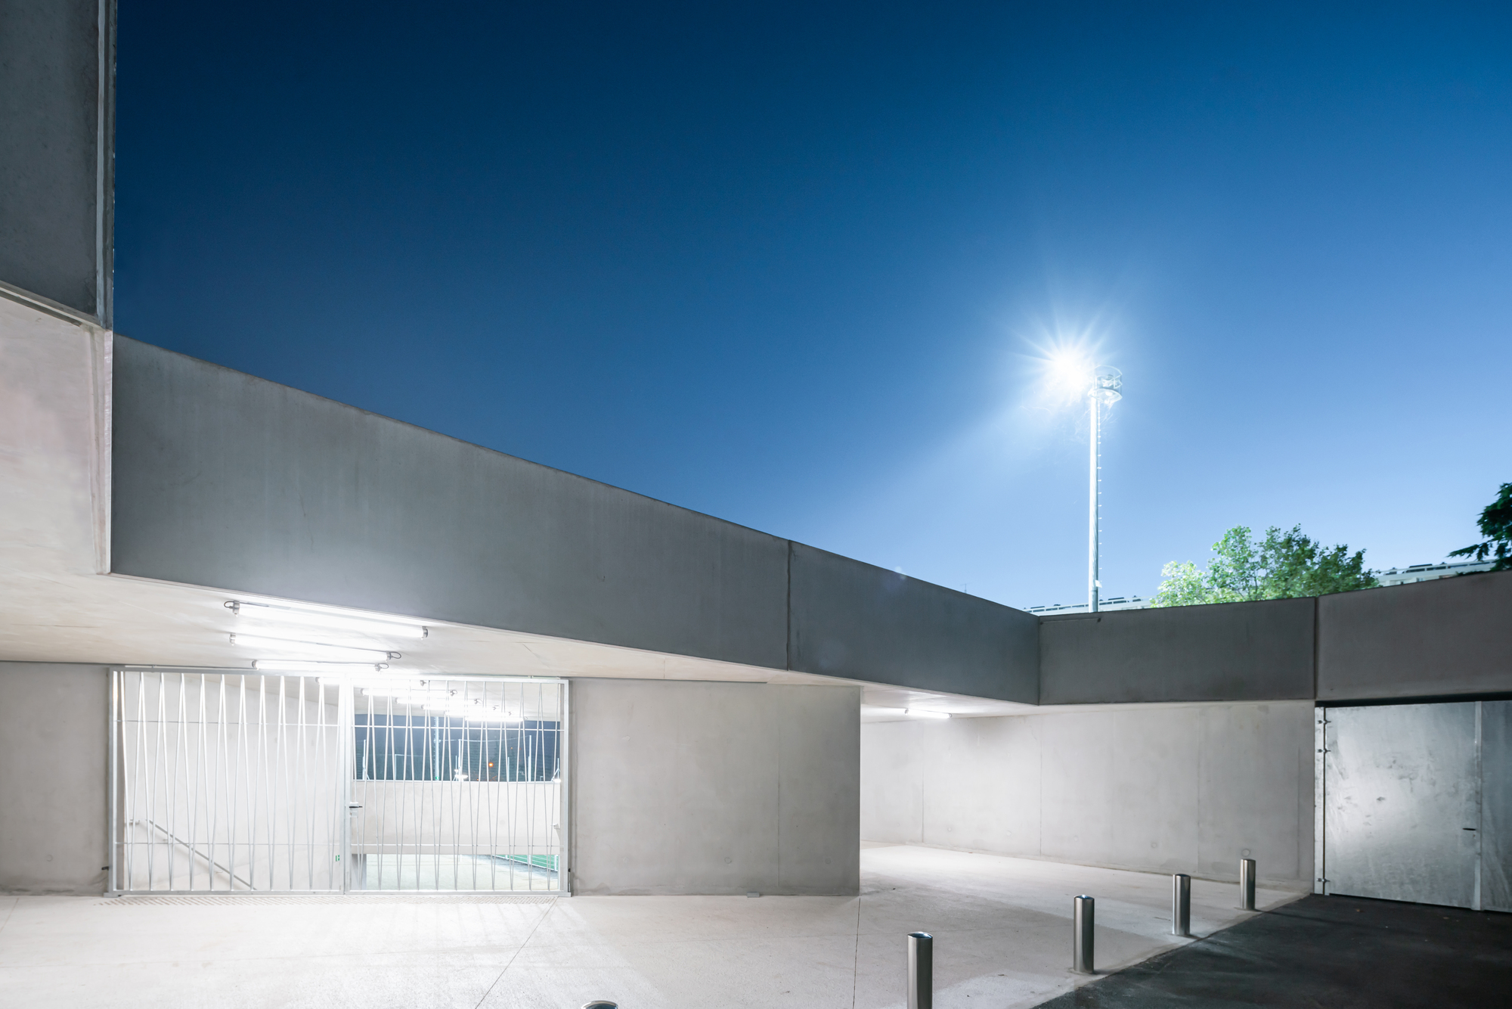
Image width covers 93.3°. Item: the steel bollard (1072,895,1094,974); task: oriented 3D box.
[{"bbox_3d":[2.911,3.824,6.350,0.165,0.680,0.165,0,0,0],"label":"steel bollard"}]

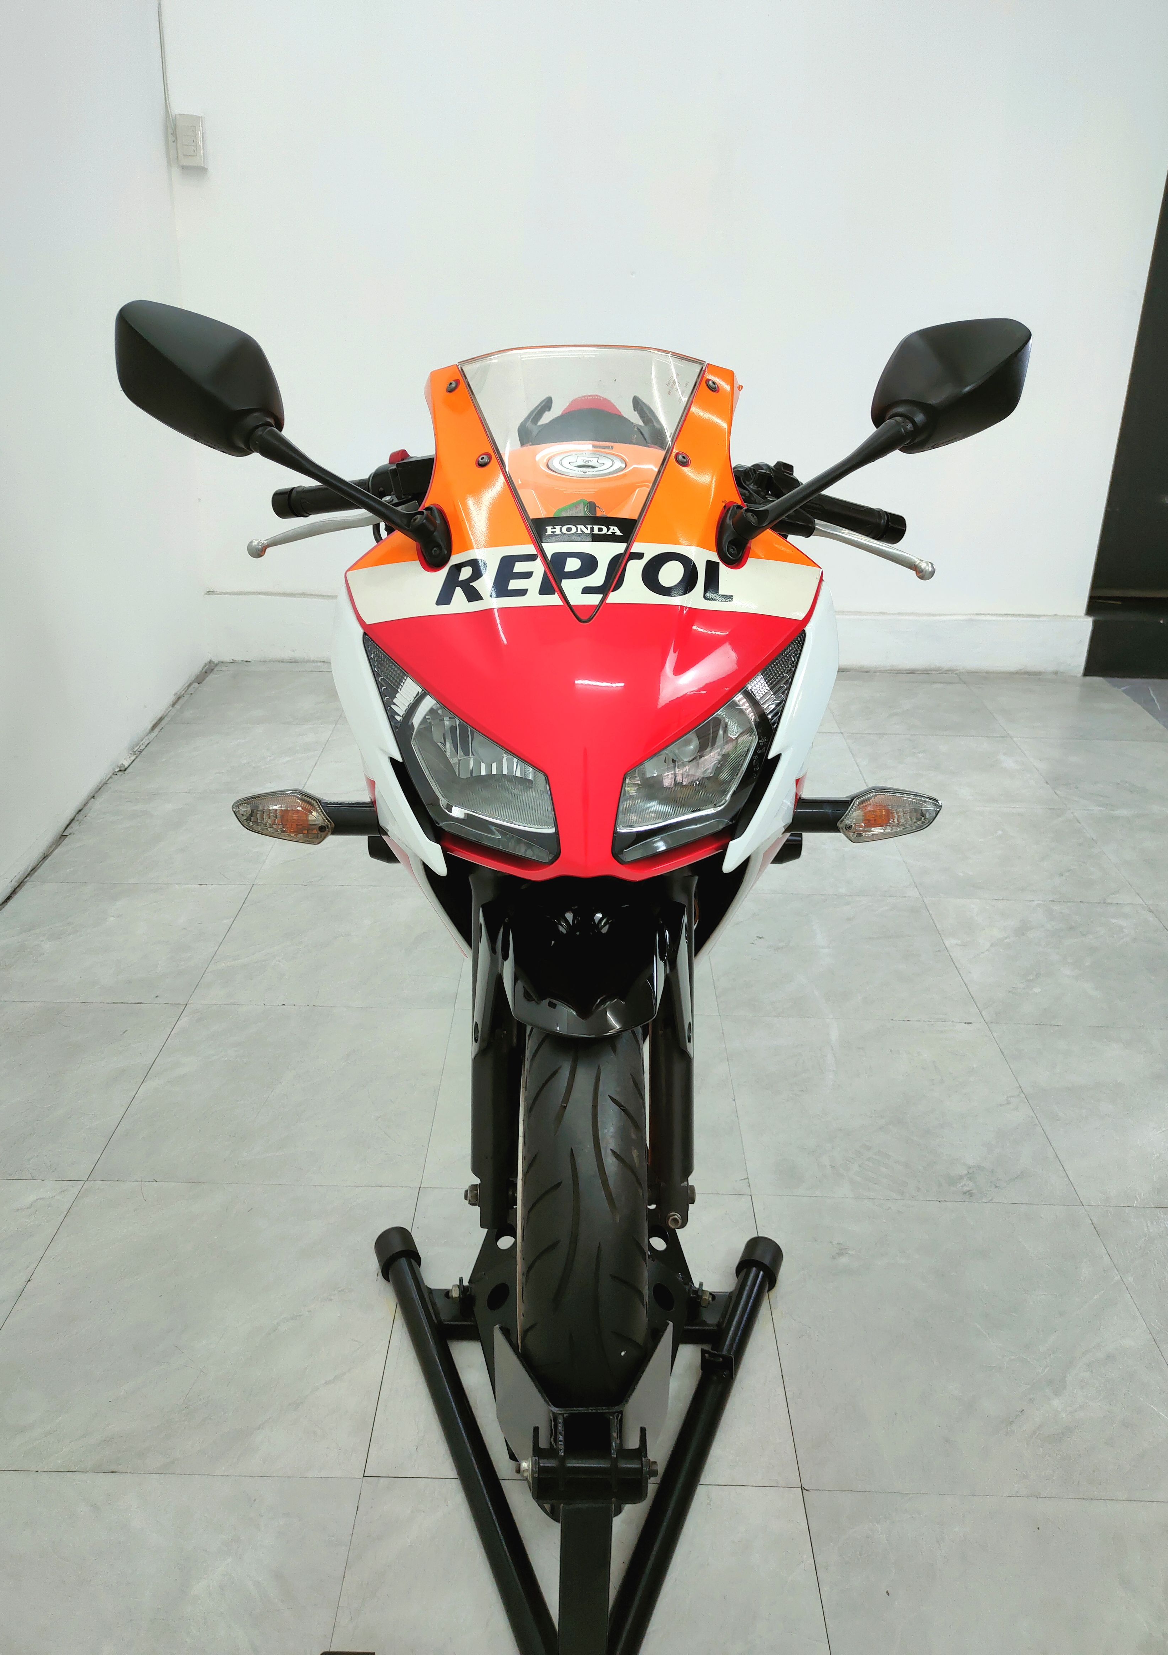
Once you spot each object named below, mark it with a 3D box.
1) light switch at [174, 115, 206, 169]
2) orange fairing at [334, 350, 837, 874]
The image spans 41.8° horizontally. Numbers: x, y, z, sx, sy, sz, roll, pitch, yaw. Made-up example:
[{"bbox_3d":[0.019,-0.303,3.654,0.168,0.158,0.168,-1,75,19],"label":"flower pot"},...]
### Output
[{"bbox_3d":[-1.030,-1.795,4.000,0.073,0.120,0.030,-1,22,-6],"label":"light switch"},{"bbox_3d":[-0.001,-0.207,1.445,0.430,0.450,0.410,1,21,0],"label":"orange fairing"}]

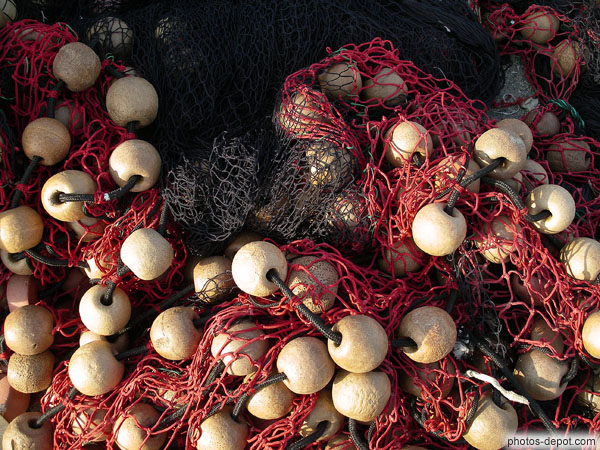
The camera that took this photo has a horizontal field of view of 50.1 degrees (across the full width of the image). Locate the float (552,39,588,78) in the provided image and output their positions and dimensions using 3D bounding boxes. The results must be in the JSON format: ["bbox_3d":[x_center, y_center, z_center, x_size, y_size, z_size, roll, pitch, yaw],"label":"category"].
[{"bbox_3d":[0.676,-0.416,1.603,0.097,0.094,0.097,0,53,0],"label":"float"}]

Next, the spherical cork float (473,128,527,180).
[{"bbox_3d":[0.386,-0.137,1.233,0.100,0.097,0.100,0,53,0],"label":"spherical cork float"}]

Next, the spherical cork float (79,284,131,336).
[{"bbox_3d":[-0.405,0.178,1.335,0.108,0.106,0.108,0,45,0],"label":"spherical cork float"}]

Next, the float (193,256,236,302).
[{"bbox_3d":[-0.180,0.118,1.390,0.100,0.100,0.100,0,42,0],"label":"float"}]

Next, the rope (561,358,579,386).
[{"bbox_3d":[0.504,0.274,1.200,0.026,0.026,0.068,13,54,10],"label":"rope"}]

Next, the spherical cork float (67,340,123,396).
[{"bbox_3d":[-0.365,0.258,1.151,0.100,0.097,0.100,0,53,0],"label":"spherical cork float"}]

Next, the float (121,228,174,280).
[{"bbox_3d":[-0.311,0.060,1.310,0.108,0.106,0.108,0,45,0],"label":"float"}]

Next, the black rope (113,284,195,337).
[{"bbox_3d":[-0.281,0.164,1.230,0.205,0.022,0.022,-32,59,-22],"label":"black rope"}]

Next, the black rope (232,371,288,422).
[{"bbox_3d":[-0.087,0.313,1.189,0.041,0.167,0.020,30,35,-25],"label":"black rope"}]

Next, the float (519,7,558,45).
[{"bbox_3d":[0.645,-0.530,1.720,0.105,0.098,0.102,0,45,0],"label":"float"}]

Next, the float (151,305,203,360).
[{"bbox_3d":[-0.243,0.214,1.263,0.103,0.105,0.105,0,42,0],"label":"float"}]

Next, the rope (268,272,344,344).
[{"bbox_3d":[0.004,0.146,1.138,0.021,0.017,0.187,-32,60,-30],"label":"rope"}]

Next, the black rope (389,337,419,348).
[{"bbox_3d":[0.199,0.224,1.220,0.055,0.020,0.025,0,45,0],"label":"black rope"}]

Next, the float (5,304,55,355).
[{"bbox_3d":[-0.574,0.224,1.360,0.106,0.106,0.106,0,45,0],"label":"float"}]

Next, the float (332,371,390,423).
[{"bbox_3d":[0.116,0.322,1.210,0.110,0.105,0.108,0,45,0],"label":"float"}]

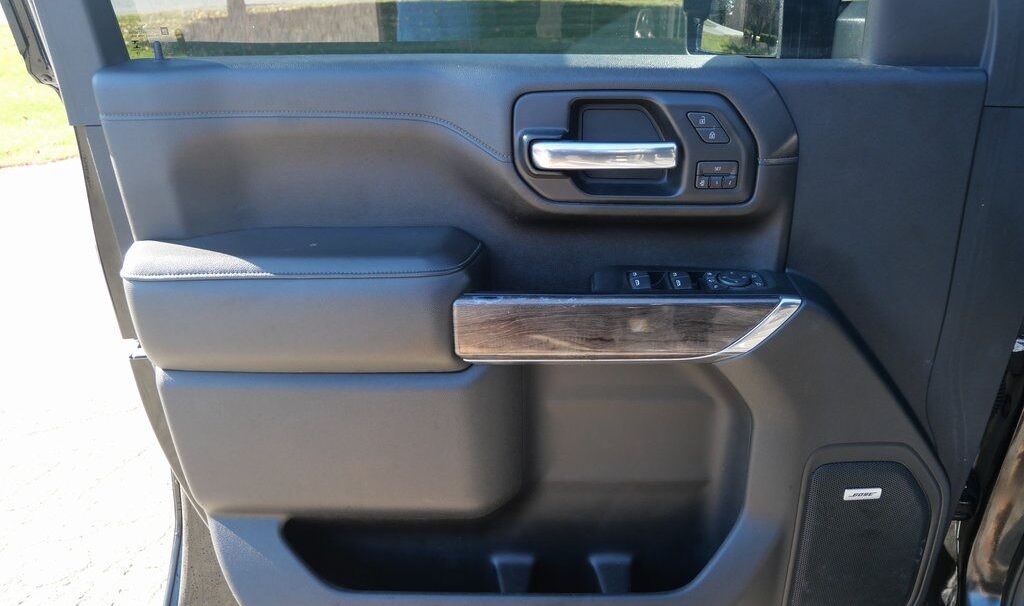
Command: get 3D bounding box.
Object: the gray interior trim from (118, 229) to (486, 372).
[{"bbox_3d":[-0.205,-0.006,0.767,0.352,0.124,0.115,0,27,0],"label":"gray interior trim"}]

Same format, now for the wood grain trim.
[{"bbox_3d":[0.112,0.023,0.772,0.350,0.073,0.030,0,27,0],"label":"wood grain trim"}]

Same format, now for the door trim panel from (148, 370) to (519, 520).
[{"bbox_3d":[-0.181,0.147,0.824,0.387,0.195,0.082,0,27,0],"label":"door trim panel"}]

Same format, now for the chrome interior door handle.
[{"bbox_3d":[0.095,-0.153,0.741,0.153,0.029,0.030,0,27,0],"label":"chrome interior door handle"}]

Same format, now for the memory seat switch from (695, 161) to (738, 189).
[{"bbox_3d":[0.222,-0.140,0.773,0.043,0.029,0.010,0,27,0],"label":"memory seat switch"}]

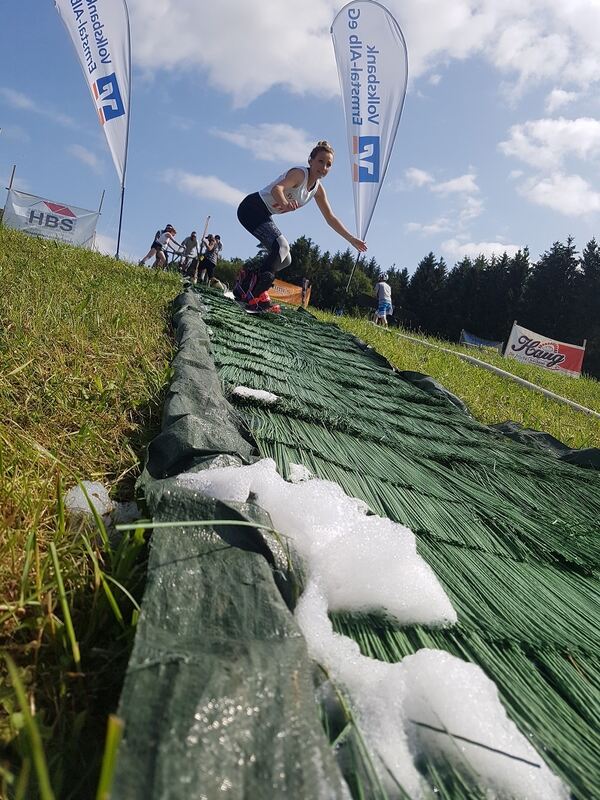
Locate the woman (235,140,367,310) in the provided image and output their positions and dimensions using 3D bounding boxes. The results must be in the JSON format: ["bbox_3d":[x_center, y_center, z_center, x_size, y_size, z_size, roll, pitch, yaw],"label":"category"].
[{"bbox_3d":[-0.012,-1.386,4.800,0.880,1.380,0.820,-3,-8,41],"label":"woman"}]

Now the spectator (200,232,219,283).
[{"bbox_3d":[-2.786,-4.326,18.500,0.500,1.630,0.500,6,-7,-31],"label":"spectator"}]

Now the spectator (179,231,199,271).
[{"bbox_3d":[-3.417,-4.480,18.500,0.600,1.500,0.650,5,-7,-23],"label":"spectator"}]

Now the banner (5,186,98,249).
[{"bbox_3d":[-5.920,-4.230,14.200,2.200,0.980,0.100,13,-6,-14],"label":"banner"}]

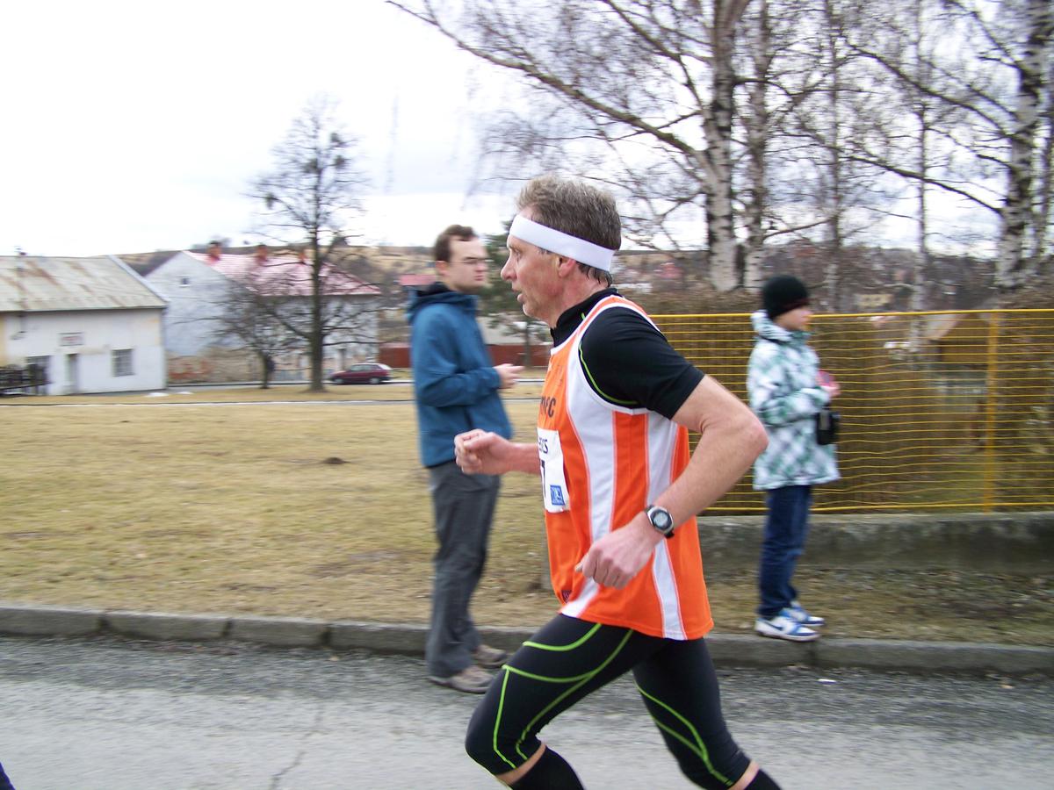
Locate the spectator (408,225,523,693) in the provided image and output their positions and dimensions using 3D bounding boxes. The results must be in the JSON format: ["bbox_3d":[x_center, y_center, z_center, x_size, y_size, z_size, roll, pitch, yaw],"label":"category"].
[{"bbox_3d":[-0.259,0.237,4.591,0.440,1.800,0.490,2,6,18],"label":"spectator"}]

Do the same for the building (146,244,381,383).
[{"bbox_3d":[-21.169,-6.677,90.644,12.500,9.600,16.000,2,7,24],"label":"building"}]

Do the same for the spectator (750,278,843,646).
[{"bbox_3d":[1.081,0.269,4.797,0.380,1.480,0.420,1,6,10],"label":"spectator"}]

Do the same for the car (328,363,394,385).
[{"bbox_3d":[-11.594,-1.518,80.593,4.100,1.420,1.690,0,6,0],"label":"car"}]

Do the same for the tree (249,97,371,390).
[{"bbox_3d":[-13.913,-9.563,73.894,7.800,18.550,7.800,0,6,0],"label":"tree"}]

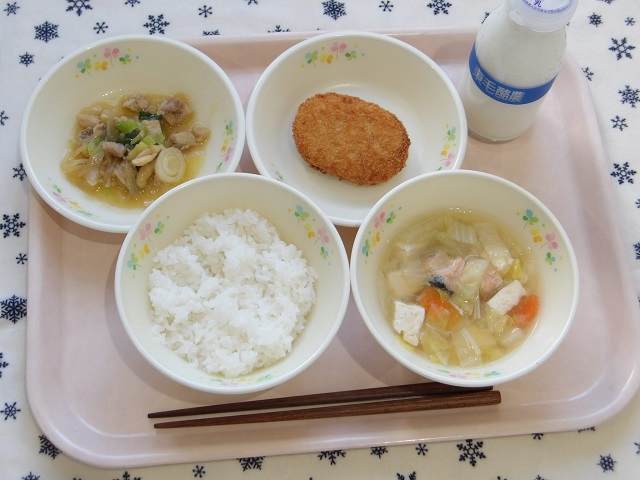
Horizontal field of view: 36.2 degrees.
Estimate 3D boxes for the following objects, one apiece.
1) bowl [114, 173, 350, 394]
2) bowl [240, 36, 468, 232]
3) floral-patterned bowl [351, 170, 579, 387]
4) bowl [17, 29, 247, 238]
[{"bbox_3d":[-0.053,0.034,0.612,0.139,0.060,0.139,1,68,-3],"label":"bowl"},{"bbox_3d":[0.024,-0.070,0.669,0.147,0.038,0.147,1,68,-3],"label":"bowl"},{"bbox_3d":[0.086,0.031,0.620,0.139,0.060,0.139,1,68,-3],"label":"floral-patterned bowl"},{"bbox_3d":[-0.123,-0.065,0.659,0.147,0.038,0.147,1,68,-3],"label":"bowl"}]

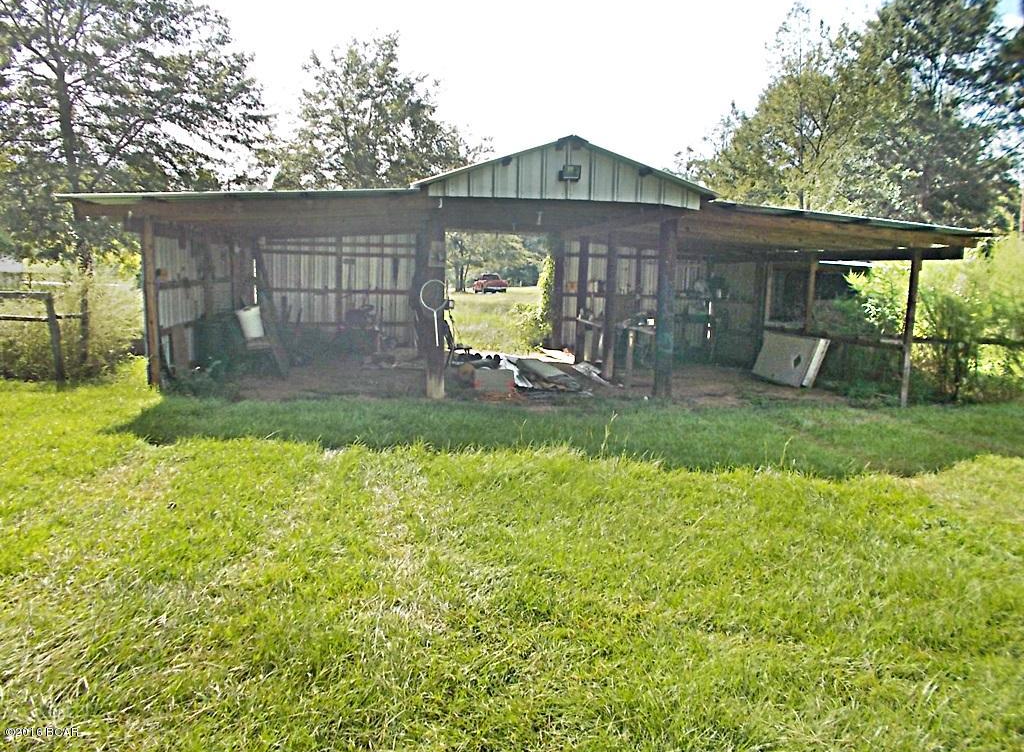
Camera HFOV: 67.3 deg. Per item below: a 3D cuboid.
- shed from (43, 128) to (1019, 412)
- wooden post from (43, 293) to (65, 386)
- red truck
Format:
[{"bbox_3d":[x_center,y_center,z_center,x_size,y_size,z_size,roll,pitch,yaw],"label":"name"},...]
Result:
[{"bbox_3d":[0.259,-1.662,12.268,11.850,3.300,5.500,1,7,-7],"label":"shed"},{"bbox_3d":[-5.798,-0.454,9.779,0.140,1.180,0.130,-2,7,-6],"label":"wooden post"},{"bbox_3d":[-1.857,-8.267,68.000,1.950,1.780,5.300,0,7,-15],"label":"red truck"}]

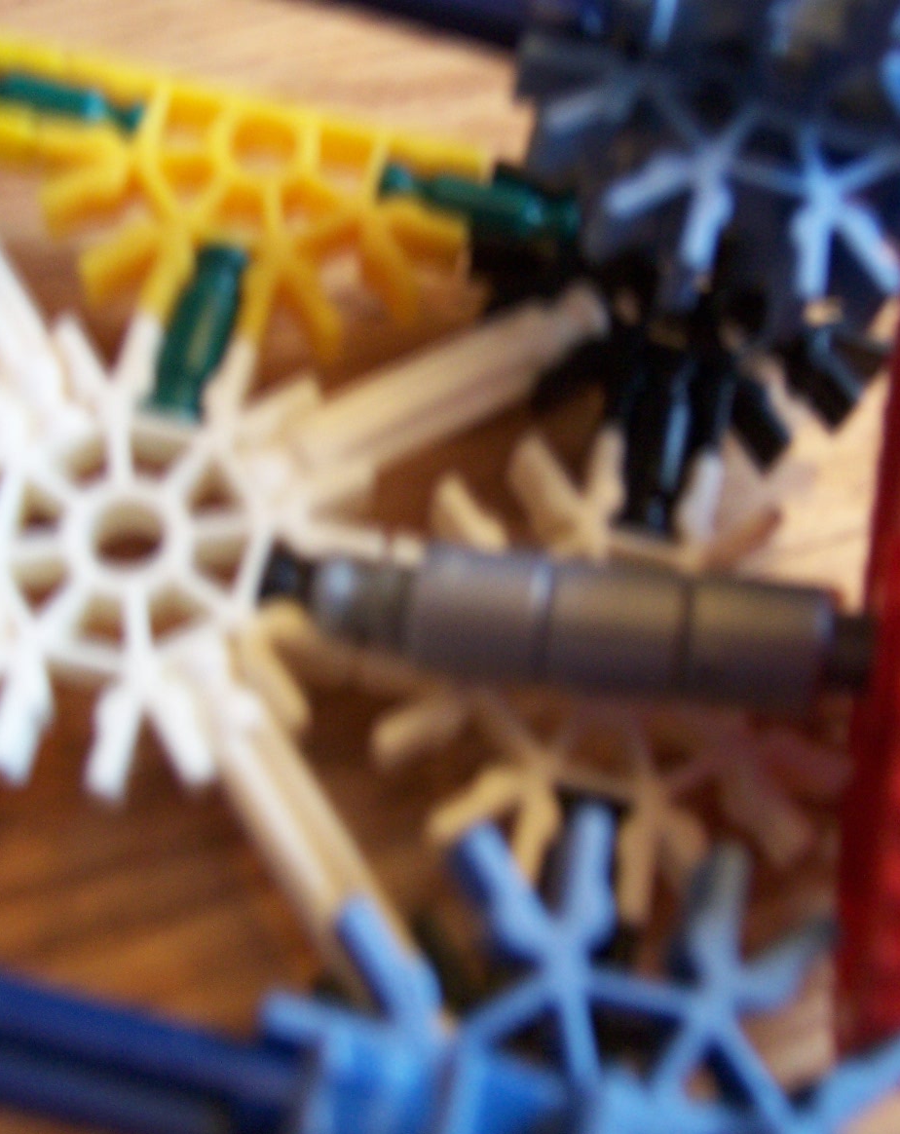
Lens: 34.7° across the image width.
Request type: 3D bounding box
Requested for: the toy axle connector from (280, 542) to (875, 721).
[{"bbox_3d":[0.008,0.004,0.106,0.045,0.009,0.009,6,66,13],"label":"toy axle connector"}]

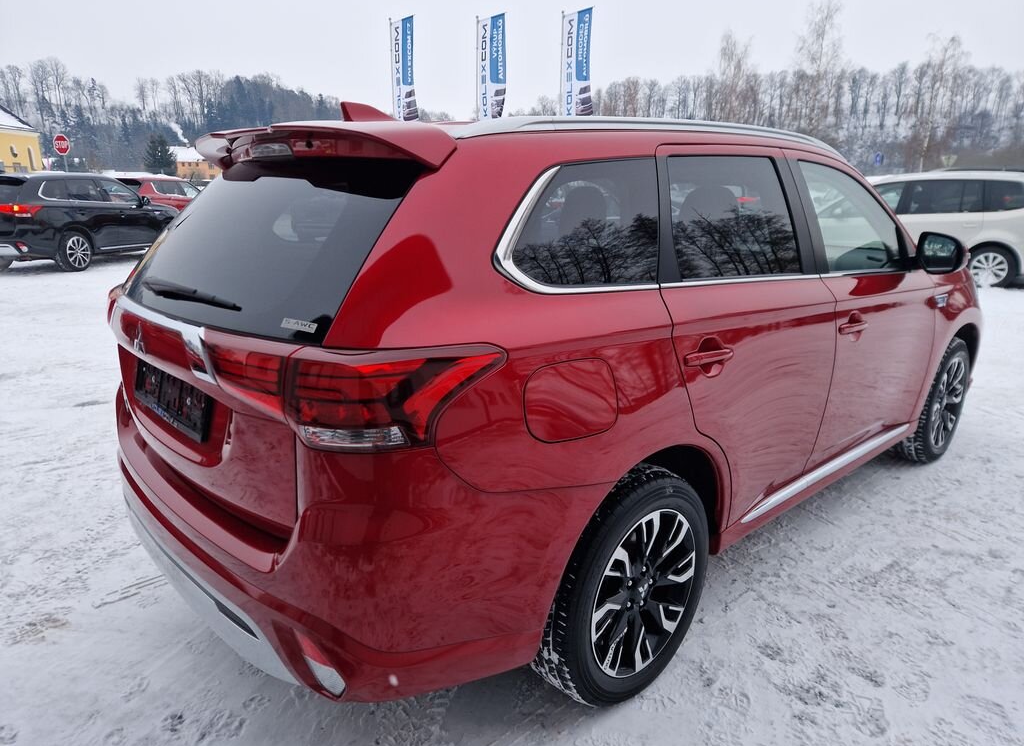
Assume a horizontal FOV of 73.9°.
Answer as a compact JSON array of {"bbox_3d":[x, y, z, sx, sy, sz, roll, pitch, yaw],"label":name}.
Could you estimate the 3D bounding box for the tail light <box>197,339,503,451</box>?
[{"bbox_3d":[-0.362,0.009,1.486,0.420,0.220,0.570,-13,19,-41],"label":"tail light"}]

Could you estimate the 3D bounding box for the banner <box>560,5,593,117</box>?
[{"bbox_3d":[2.204,-9.950,22.046,0.160,3.146,1.400,-13,19,-40],"label":"banner"}]

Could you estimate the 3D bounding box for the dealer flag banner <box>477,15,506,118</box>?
[{"bbox_3d":[-0.615,-10.072,22.610,0.160,3.169,1.400,-13,19,-40],"label":"dealer flag banner"}]

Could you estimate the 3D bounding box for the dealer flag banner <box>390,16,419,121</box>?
[{"bbox_3d":[-3.541,-10.067,22.749,0.160,3.191,1.400,-13,19,-40],"label":"dealer flag banner"}]

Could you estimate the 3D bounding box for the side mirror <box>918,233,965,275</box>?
[{"bbox_3d":[1.754,-0.476,2.780,0.170,0.175,0.200,-13,19,-41],"label":"side mirror"}]

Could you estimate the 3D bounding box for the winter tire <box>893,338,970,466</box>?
[{"bbox_3d":[2.285,0.141,3.739,0.700,0.700,0.225,-13,19,-41],"label":"winter tire"}]

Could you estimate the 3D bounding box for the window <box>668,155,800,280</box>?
[{"bbox_3d":[0.717,-0.482,2.128,0.750,0.380,0.060,-13,2,-41],"label":"window"}]

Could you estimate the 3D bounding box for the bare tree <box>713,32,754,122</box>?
[{"bbox_3d":[22.374,-25.974,70.780,4.500,17.463,4.500,0,15,0],"label":"bare tree"}]

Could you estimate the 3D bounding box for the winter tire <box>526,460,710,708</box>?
[{"bbox_3d":[0.315,0.602,1.996,0.700,0.700,0.225,-13,19,-41],"label":"winter tire"}]

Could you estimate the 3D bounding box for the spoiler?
[{"bbox_3d":[-0.558,-0.621,1.931,0.310,0.165,1.250,-13,19,-41],"label":"spoiler"}]

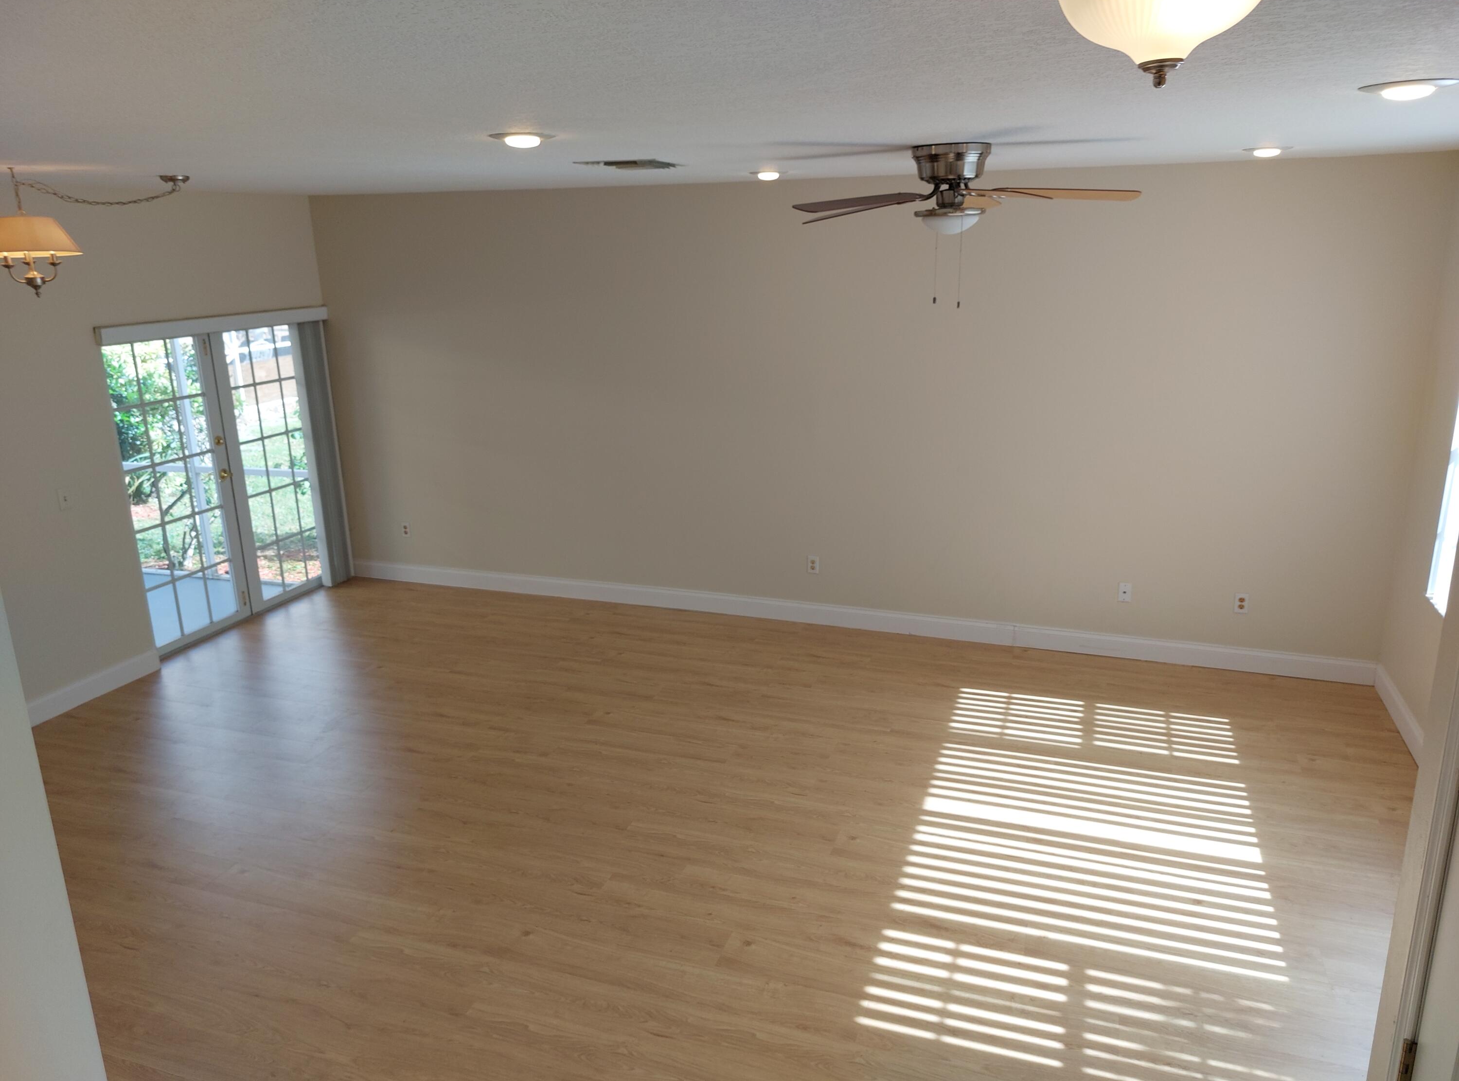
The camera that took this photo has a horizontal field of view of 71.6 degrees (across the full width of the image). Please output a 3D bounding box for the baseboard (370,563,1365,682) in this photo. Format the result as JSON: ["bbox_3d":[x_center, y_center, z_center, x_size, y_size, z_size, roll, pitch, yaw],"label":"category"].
[{"bbox_3d":[0.344,0.465,6.569,6.721,0.145,0.020,5,17,19],"label":"baseboard"}]

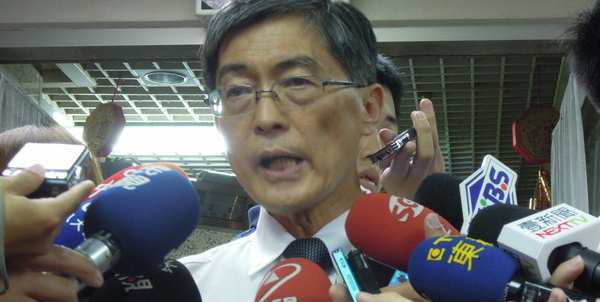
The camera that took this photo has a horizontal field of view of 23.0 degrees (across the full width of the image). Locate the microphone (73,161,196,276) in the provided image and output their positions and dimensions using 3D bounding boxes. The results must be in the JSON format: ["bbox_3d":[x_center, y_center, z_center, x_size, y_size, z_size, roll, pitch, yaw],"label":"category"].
[{"bbox_3d":[-0.176,0.090,1.278,0.235,0.078,0.078,-39,2,-43],"label":"microphone"}]

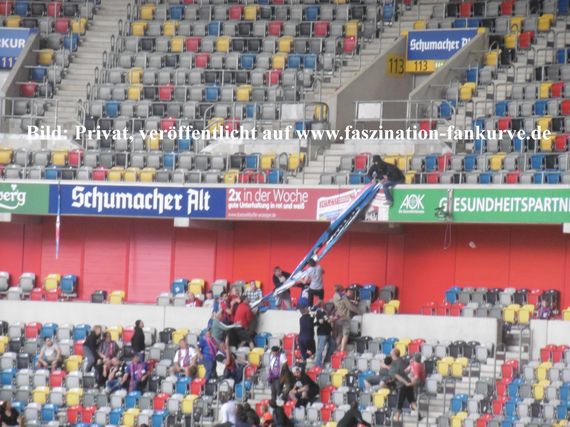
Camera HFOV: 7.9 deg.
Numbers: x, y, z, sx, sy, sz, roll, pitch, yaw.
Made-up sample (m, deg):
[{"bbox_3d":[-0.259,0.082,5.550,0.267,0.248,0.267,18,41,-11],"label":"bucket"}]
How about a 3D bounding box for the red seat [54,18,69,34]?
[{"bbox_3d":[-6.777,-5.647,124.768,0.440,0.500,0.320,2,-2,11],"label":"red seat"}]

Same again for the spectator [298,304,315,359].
[{"bbox_3d":[0.560,3.230,107.200,0.500,1.720,0.450,2,-1,15],"label":"spectator"}]

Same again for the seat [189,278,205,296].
[{"bbox_3d":[-2.365,2.005,111.200,0.450,0.500,0.340,1,-2,30],"label":"seat"}]

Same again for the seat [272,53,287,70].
[{"bbox_3d":[-0.157,-4.340,117.500,0.440,0.480,0.320,1,-2,28],"label":"seat"}]

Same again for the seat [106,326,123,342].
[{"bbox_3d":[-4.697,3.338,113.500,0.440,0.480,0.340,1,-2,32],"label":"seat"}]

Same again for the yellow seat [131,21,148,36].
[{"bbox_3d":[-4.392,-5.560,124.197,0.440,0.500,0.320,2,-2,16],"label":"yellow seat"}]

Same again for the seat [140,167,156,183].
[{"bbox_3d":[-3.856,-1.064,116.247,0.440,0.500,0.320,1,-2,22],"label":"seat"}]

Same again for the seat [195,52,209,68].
[{"bbox_3d":[-2.374,-4.350,117.000,0.440,0.470,0.320,1,-2,31],"label":"seat"}]

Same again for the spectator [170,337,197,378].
[{"bbox_3d":[-2.589,3.846,105.500,0.600,1.270,0.780,1,2,22],"label":"spectator"}]

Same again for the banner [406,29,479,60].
[{"bbox_3d":[4.535,-4.788,117.000,2.900,0.820,0.100,1,-2,45],"label":"banner"}]

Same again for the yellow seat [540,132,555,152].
[{"bbox_3d":[6.675,-1.789,104.000,0.250,0.490,0.430,4,-2,-39],"label":"yellow seat"}]

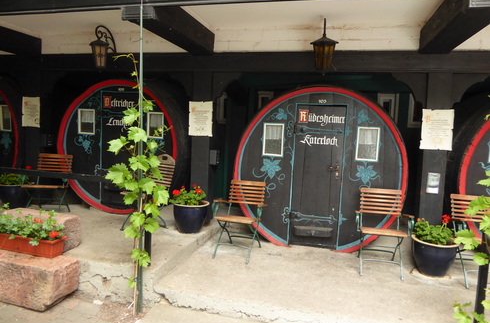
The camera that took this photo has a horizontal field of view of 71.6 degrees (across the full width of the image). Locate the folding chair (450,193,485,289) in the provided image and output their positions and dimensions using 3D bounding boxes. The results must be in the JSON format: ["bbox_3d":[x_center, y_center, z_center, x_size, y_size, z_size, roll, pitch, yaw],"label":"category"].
[{"bbox_3d":[2.496,0.834,3.593,0.560,0.860,0.570,4,5,10],"label":"folding chair"}]

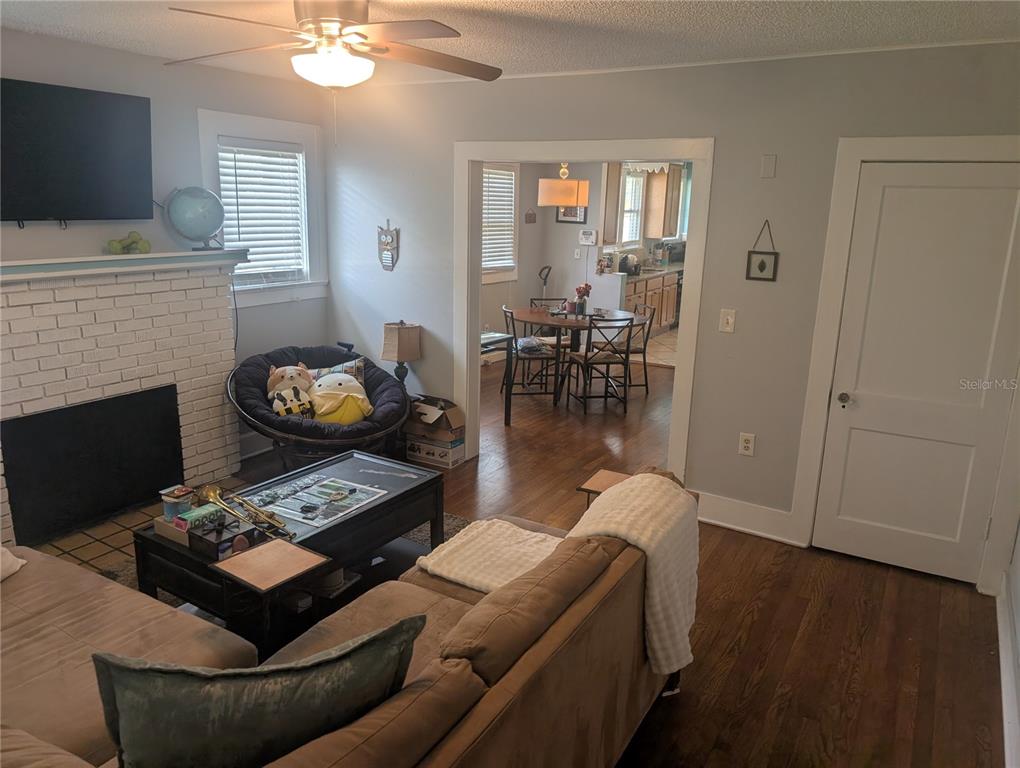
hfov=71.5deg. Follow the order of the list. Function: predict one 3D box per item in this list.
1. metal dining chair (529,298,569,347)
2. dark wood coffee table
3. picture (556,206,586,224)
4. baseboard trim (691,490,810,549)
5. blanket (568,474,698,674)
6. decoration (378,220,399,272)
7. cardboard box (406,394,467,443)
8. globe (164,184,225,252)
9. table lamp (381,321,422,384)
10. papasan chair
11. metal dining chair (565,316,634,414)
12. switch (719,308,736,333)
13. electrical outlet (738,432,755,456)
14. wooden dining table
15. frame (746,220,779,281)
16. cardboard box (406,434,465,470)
[{"bbox_3d":[0.442,-0.425,7.129,0.410,0.845,0.470,-2,15,-14],"label":"metal dining chair"},{"bbox_3d":[-0.940,0.747,3.297,0.615,0.452,1.230,10,17,31],"label":"dark wood coffee table"},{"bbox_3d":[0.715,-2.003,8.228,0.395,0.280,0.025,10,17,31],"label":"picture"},{"bbox_3d":[1.293,0.740,3.940,0.690,0.167,0.030,10,17,31],"label":"baseboard trim"},{"bbox_3d":[0.400,0.658,2.367,0.420,0.670,0.500,10,17,31],"label":"blanket"},{"bbox_3d":[-0.844,-0.949,4.900,0.170,0.350,0.030,10,17,29],"label":"decoration"},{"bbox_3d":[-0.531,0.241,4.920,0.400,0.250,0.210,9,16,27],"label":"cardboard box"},{"bbox_3d":[-1.845,-0.972,4.171,0.310,0.360,0.310,10,17,31],"label":"globe"},{"bbox_3d":[-0.733,-0.162,4.822,0.200,0.520,0.200,-13,20,-43],"label":"table lamp"},{"bbox_3d":[-1.185,0.204,4.485,1.130,0.820,1.100,-6,16,-27],"label":"papasan chair"},{"bbox_3d":[0.794,-0.193,6.268,0.410,0.845,0.470,-2,15,-14],"label":"metal dining chair"},{"bbox_3d":[1.162,-0.338,3.783,0.079,0.121,0.014,10,17,31],"label":"switch"},{"bbox_3d":[1.292,0.331,3.856,0.078,0.122,0.012,10,17,31],"label":"electrical outlet"},{"bbox_3d":[0.620,-0.277,6.747,1.240,0.760,1.240,-3,15,-16],"label":"wooden dining table"},{"bbox_3d":[1.294,-0.679,3.612,0.156,0.310,0.020,10,17,31],"label":"frame"},{"bbox_3d":[-0.523,0.449,4.996,0.365,0.190,0.170,9,16,27],"label":"cardboard box"}]

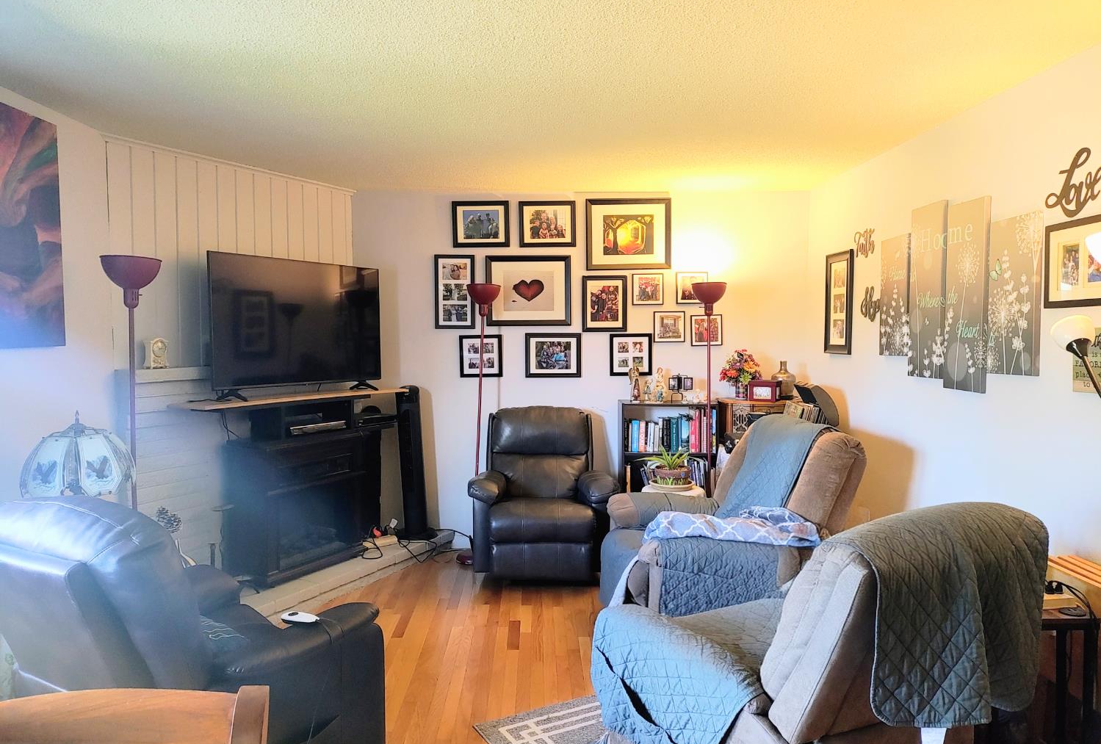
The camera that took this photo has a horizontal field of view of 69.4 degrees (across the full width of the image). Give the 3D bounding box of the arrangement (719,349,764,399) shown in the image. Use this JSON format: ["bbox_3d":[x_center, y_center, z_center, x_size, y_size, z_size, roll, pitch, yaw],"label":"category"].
[{"bbox_3d":[1.250,0.014,5.230,0.288,0.334,0.260,0,3,-1],"label":"arrangement"}]

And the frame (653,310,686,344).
[{"bbox_3d":[0.810,-0.308,5.435,0.223,0.221,0.020,0,3,-1],"label":"frame"}]

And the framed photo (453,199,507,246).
[{"bbox_3d":[-0.467,-0.993,5.359,0.382,0.305,0.025,0,3,-1],"label":"framed photo"}]

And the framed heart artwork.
[{"bbox_3d":[-0.150,-0.549,5.398,0.583,0.480,0.030,0,3,-1],"label":"framed heart artwork"}]

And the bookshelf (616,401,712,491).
[{"bbox_3d":[0.786,0.708,5.349,0.632,1.021,0.260,0,3,-1],"label":"bookshelf"}]

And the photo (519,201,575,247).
[{"bbox_3d":[-0.018,-0.994,5.359,0.377,0.305,0.025,0,3,-1],"label":"photo"}]

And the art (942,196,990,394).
[{"bbox_3d":[1.795,-0.326,3.423,0.033,0.812,0.298,0,3,-1],"label":"art"}]

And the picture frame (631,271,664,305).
[{"bbox_3d":[0.659,-0.564,5.419,0.225,0.226,0.020,0,3,-1],"label":"picture frame"}]

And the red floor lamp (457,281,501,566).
[{"bbox_3d":[-0.469,0.330,5.173,0.235,1.806,0.235,3,3,-1],"label":"red floor lamp"}]

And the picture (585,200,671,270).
[{"bbox_3d":[0.528,-0.927,5.371,0.576,0.480,0.028,0,3,-1],"label":"picture"}]

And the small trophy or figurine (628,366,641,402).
[{"bbox_3d":[0.556,0.085,5.257,0.088,0.237,0.075,-1,3,-15],"label":"small trophy or figurine"}]

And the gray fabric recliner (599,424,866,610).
[{"bbox_3d":[0.886,0.767,4.143,1.130,1.020,0.880,-1,3,-11],"label":"gray fabric recliner"}]

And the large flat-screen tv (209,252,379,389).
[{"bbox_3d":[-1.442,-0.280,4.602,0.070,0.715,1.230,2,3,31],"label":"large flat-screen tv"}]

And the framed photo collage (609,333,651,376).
[{"bbox_3d":[0.548,-0.116,5.416,0.286,0.288,0.022,0,3,-1],"label":"framed photo collage"}]

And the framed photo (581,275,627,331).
[{"bbox_3d":[0.368,-0.461,5.395,0.307,0.380,0.025,0,3,-1],"label":"framed photo"}]

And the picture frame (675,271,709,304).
[{"bbox_3d":[0.961,-0.569,5.403,0.214,0.215,0.020,0,3,-1],"label":"picture frame"}]

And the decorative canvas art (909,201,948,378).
[{"bbox_3d":[1.788,-0.379,3.752,0.033,0.810,0.303,0,3,-1],"label":"decorative canvas art"}]

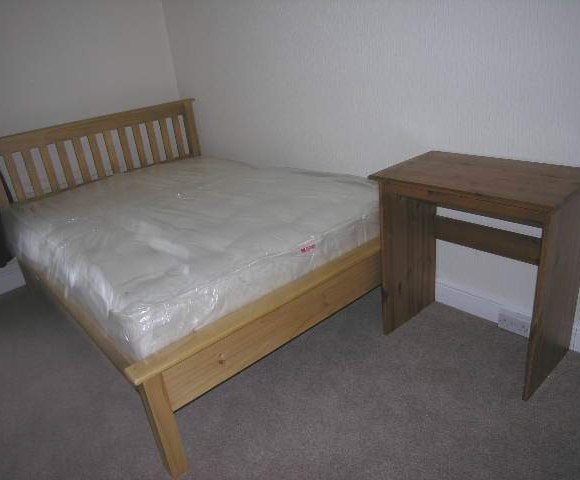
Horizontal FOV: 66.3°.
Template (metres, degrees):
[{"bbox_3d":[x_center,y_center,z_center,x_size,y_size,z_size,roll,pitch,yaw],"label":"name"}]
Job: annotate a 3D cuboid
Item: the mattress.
[{"bbox_3d":[-0.562,-0.124,2.364,1.360,0.220,1.890,-24,29,-35],"label":"mattress"}]

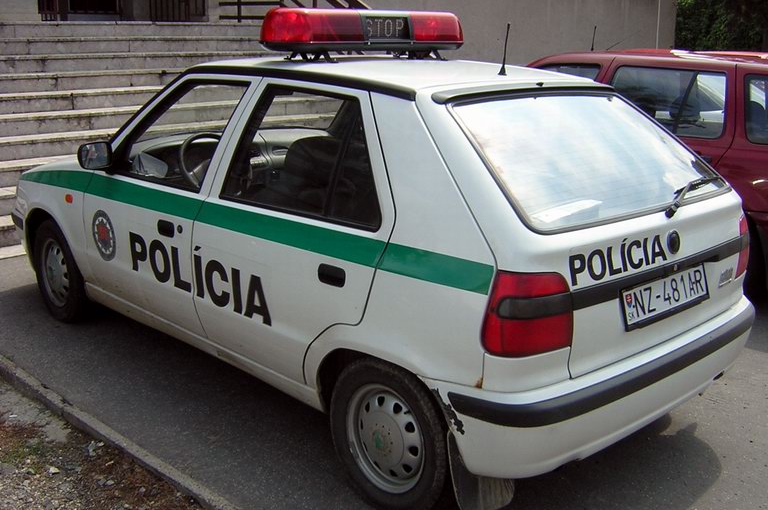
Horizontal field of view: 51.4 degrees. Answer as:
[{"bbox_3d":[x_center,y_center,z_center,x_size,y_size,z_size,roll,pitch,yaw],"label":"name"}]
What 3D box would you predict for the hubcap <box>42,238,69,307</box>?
[{"bbox_3d":[-1.720,0.093,4.263,0.085,0.365,0.365,-12,20,-43],"label":"hubcap"}]

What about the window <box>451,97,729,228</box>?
[{"bbox_3d":[0.715,-0.350,2.705,1.220,0.070,0.528,-12,56,-43],"label":"window"}]

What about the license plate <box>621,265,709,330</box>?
[{"bbox_3d":[0.926,0.131,2.588,0.530,0.125,0.025,-12,7,-43],"label":"license plate"}]

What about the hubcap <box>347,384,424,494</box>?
[{"bbox_3d":[0.022,0.587,2.594,0.085,0.365,0.365,-12,20,-43],"label":"hubcap"}]

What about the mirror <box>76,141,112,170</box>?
[{"bbox_3d":[-1.243,-0.429,3.465,0.095,0.120,0.180,13,18,39],"label":"mirror"}]

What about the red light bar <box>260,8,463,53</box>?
[{"bbox_3d":[-0.049,-0.942,3.371,1.060,0.165,0.280,-12,20,-43],"label":"red light bar"}]

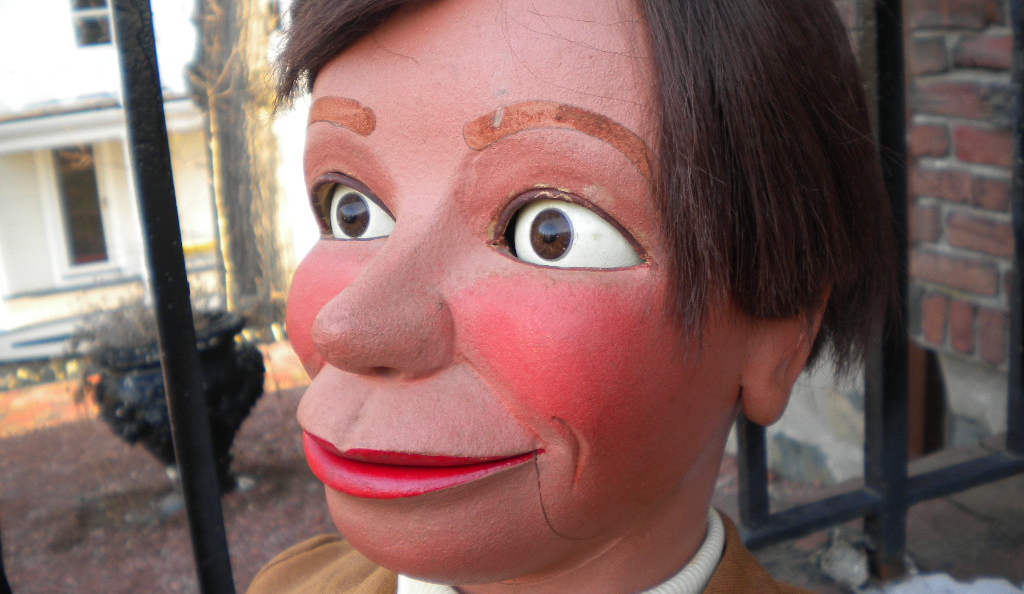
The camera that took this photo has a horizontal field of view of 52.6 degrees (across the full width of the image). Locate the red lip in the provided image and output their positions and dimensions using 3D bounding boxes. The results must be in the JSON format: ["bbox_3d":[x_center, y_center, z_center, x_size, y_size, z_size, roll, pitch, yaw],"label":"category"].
[{"bbox_3d":[-0.037,0.044,0.282,0.086,0.017,0.030,8,7,35],"label":"red lip"}]

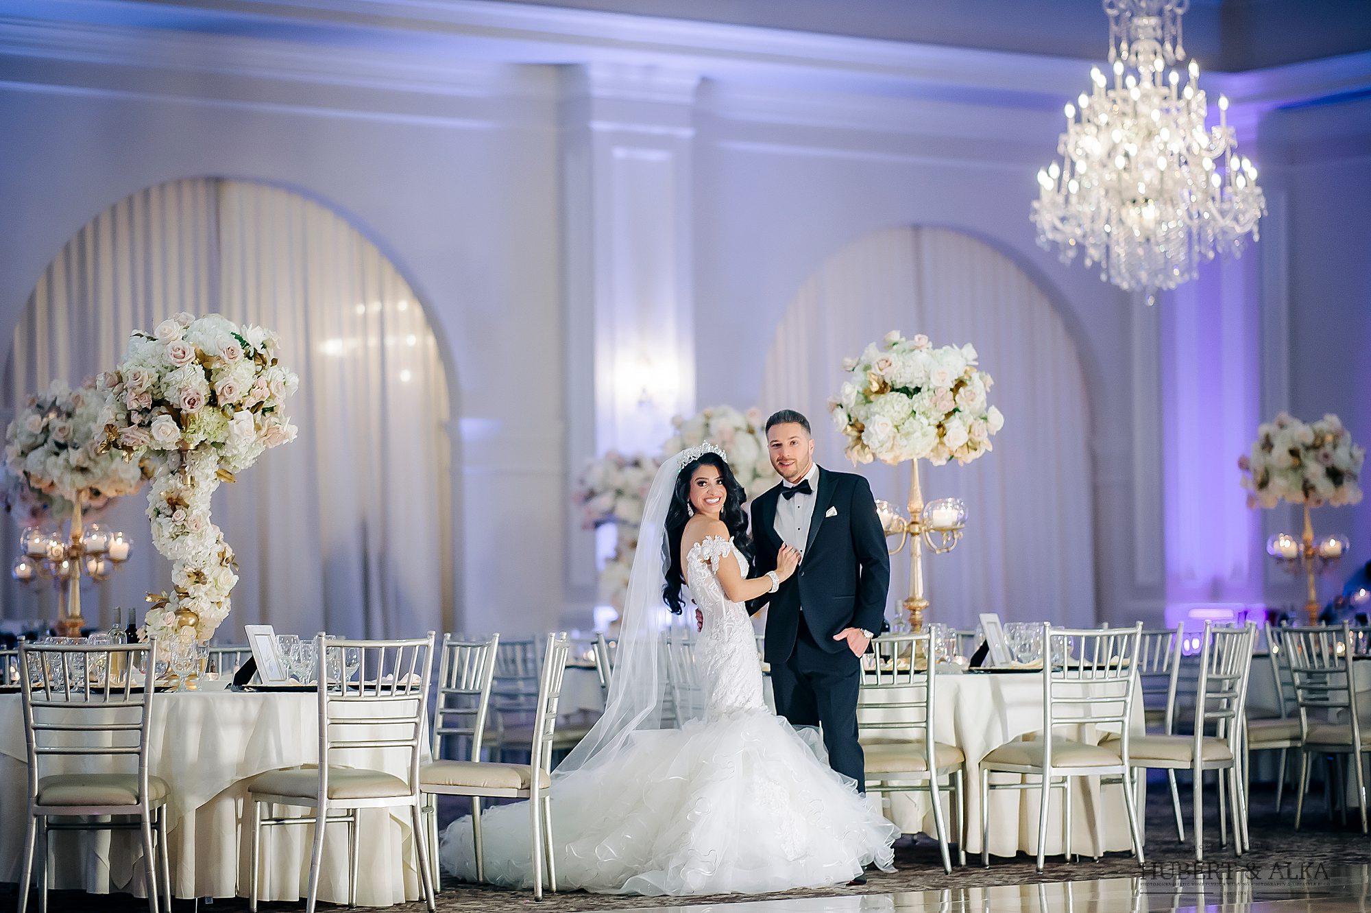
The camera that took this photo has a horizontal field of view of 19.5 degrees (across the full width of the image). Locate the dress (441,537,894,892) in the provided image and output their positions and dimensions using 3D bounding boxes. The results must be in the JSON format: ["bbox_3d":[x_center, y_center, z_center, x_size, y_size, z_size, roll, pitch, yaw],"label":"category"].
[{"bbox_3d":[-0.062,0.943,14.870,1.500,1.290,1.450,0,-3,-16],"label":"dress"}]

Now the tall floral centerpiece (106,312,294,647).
[{"bbox_3d":[-1.780,0.159,14.650,0.730,1.370,0.700,-1,-3,0],"label":"tall floral centerpiece"}]

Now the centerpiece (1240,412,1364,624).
[{"bbox_3d":[3.507,0.447,22.700,0.710,1.410,0.710,-1,-3,0],"label":"centerpiece"}]

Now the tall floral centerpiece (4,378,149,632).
[{"bbox_3d":[-2.829,0.346,18.600,0.690,1.420,0.690,-1,-3,0],"label":"tall floral centerpiece"}]

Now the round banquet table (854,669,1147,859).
[{"bbox_3d":[0.974,1.273,16.550,1.830,0.760,1.830,-1,-3,0],"label":"round banquet table"}]

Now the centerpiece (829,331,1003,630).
[{"bbox_3d":[0.959,0.189,16.600,0.710,1.400,0.710,-1,-3,0],"label":"centerpiece"}]

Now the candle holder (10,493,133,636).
[{"bbox_3d":[-2.846,0.612,18.550,0.540,0.870,0.520,-1,-3,0],"label":"candle holder"}]

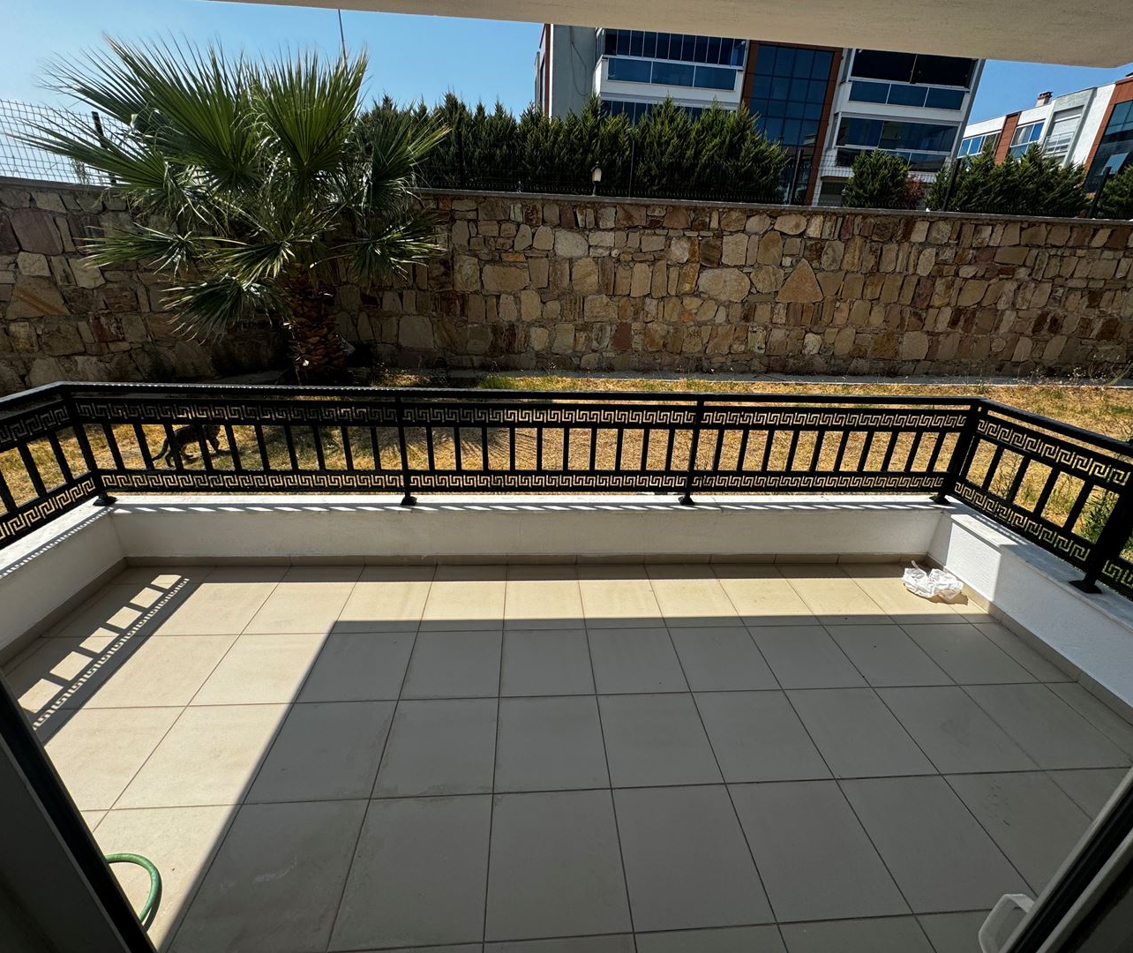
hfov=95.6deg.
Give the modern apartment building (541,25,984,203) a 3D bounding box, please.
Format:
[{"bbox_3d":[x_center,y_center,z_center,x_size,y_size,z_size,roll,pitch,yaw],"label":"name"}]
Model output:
[{"bbox_3d":[10.399,-19.844,31.575,23.500,9.300,10.500,0,23,-6],"label":"modern apartment building"}]

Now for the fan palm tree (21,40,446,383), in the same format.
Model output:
[{"bbox_3d":[-3.379,-2.709,5.935,4.100,3.450,3.700,1,23,-5],"label":"fan palm tree"}]

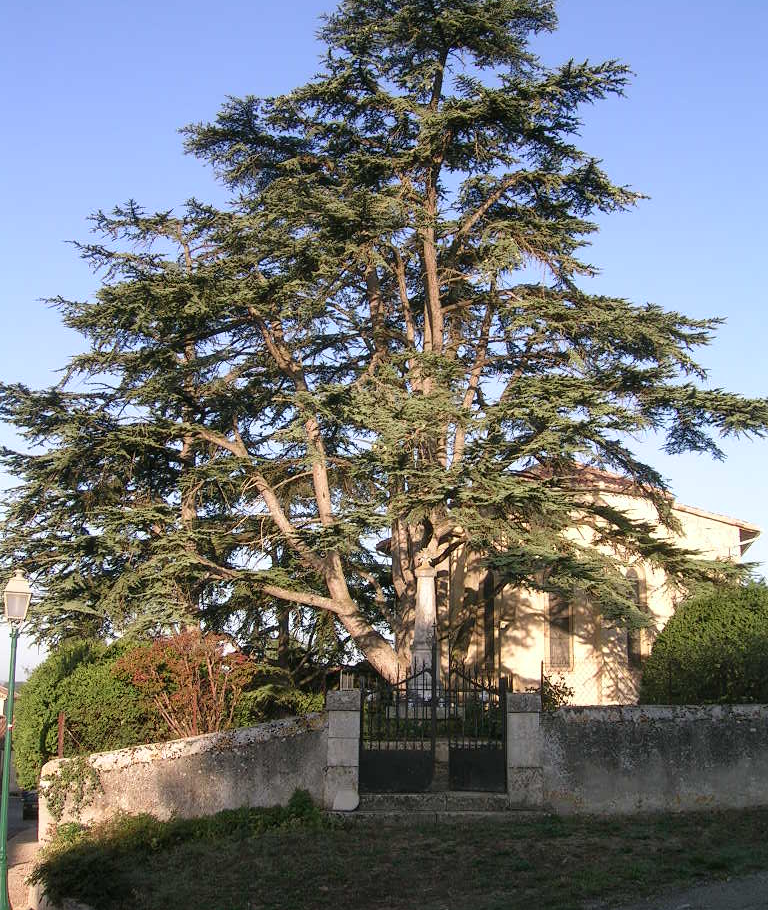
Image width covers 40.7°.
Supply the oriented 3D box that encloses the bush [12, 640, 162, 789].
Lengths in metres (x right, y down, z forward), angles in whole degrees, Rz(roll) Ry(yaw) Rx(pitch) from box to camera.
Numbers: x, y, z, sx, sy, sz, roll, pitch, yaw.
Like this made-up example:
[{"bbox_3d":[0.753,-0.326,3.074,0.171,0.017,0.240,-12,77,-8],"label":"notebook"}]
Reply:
[{"bbox_3d":[-4.542,4.076,16.402,2.350,2.400,2.300,0,-12,0],"label":"bush"}]

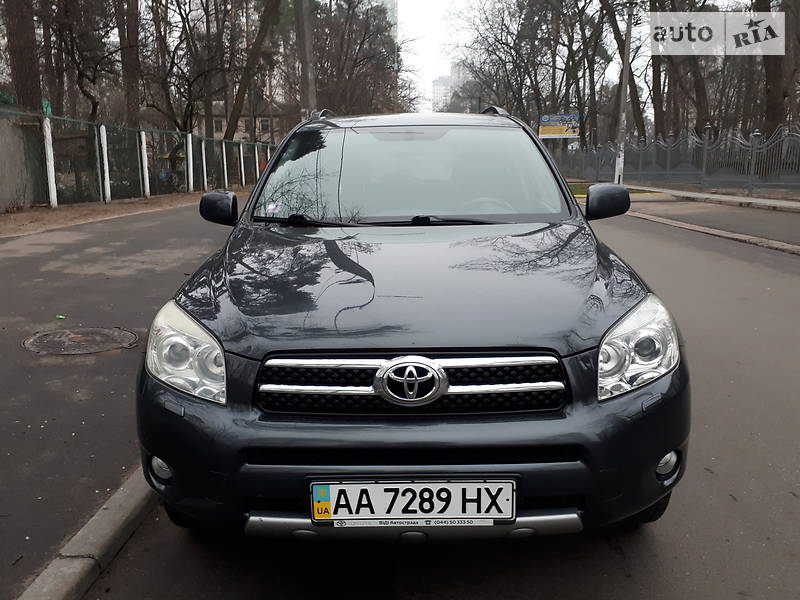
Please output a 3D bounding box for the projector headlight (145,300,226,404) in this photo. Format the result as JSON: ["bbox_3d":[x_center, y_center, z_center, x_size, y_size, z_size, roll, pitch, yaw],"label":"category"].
[{"bbox_3d":[-0.631,0.139,1.867,0.345,0.238,0.430,-1,12,2],"label":"projector headlight"}]

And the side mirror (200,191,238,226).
[{"bbox_3d":[-0.836,-0.431,2.946,0.220,0.172,0.150,-1,12,2],"label":"side mirror"}]

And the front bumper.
[{"bbox_3d":[0.038,0.401,1.831,1.800,0.615,0.580,-1,12,2],"label":"front bumper"}]

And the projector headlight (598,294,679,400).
[{"bbox_3d":[0.704,0.126,1.832,0.345,0.238,0.430,-1,12,2],"label":"projector headlight"}]

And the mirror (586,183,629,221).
[{"bbox_3d":[0.954,-0.448,2.899,0.220,0.172,0.150,-1,12,2],"label":"mirror"}]

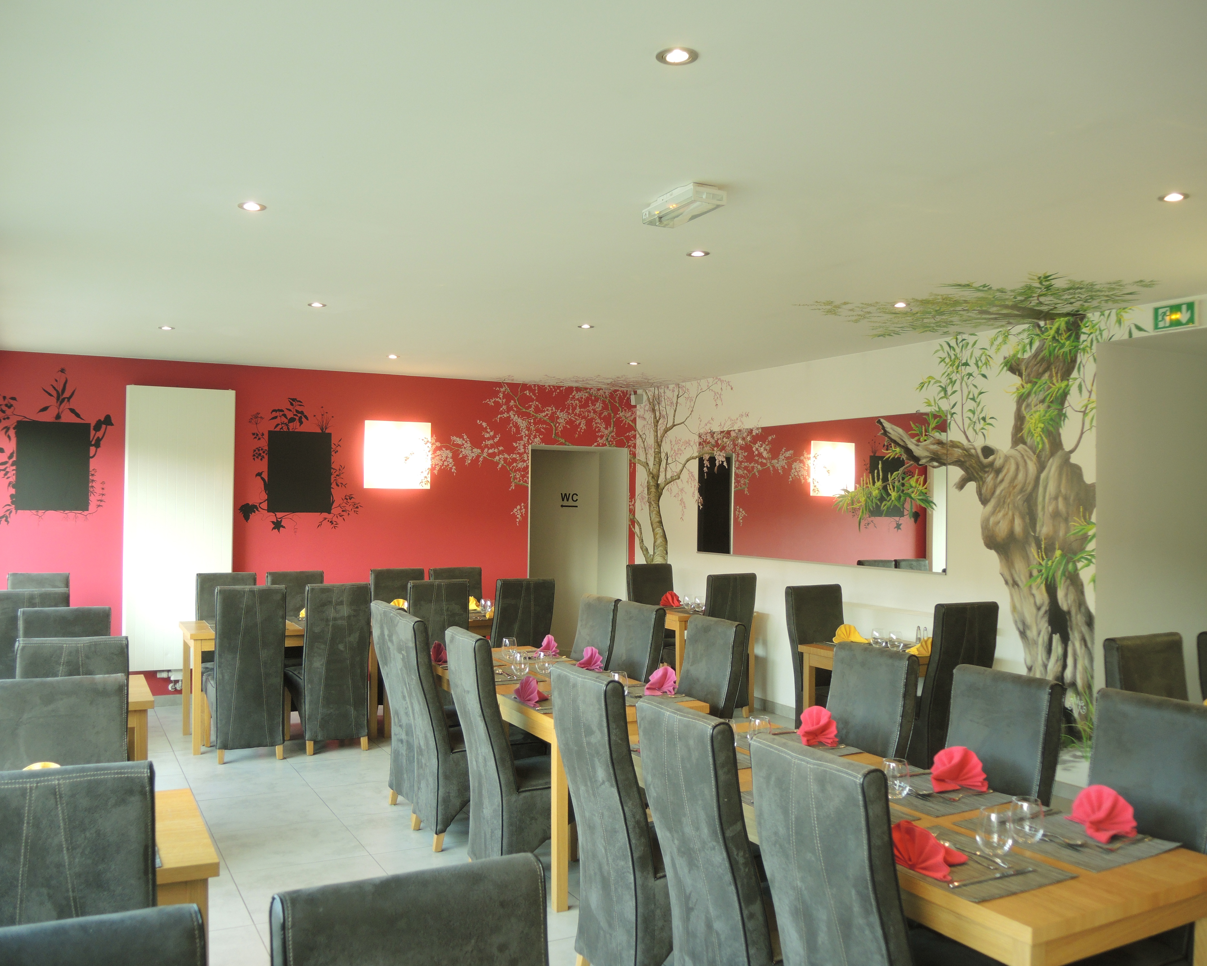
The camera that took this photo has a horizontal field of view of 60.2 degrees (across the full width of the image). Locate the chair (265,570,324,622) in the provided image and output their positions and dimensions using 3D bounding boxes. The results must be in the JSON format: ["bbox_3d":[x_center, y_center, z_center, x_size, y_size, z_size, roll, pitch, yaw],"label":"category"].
[{"bbox_3d":[-2.142,1.174,7.333,0.450,1.070,0.600,1,-1,-23],"label":"chair"}]

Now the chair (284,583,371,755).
[{"bbox_3d":[-1.772,1.171,6.805,0.450,1.070,0.600,1,-1,-25],"label":"chair"}]

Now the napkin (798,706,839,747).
[{"bbox_3d":[0.785,0.885,3.819,0.090,0.120,0.165,1,-1,-28],"label":"napkin"}]

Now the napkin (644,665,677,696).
[{"bbox_3d":[0.244,0.887,4.705,0.140,0.120,0.200,1,-1,-28],"label":"napkin"}]

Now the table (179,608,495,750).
[{"bbox_3d":[-1.681,1.346,7.343,2.370,0.745,0.720,1,-1,-28],"label":"table"}]

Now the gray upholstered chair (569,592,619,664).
[{"bbox_3d":[-0.253,1.175,5.742,0.600,1.070,0.450,1,-1,-31],"label":"gray upholstered chair"}]

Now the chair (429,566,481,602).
[{"bbox_3d":[-1.032,1.194,7.821,0.420,1.070,0.580,1,-1,-28],"label":"chair"}]

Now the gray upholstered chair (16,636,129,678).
[{"bbox_3d":[-2.185,1.138,4.264,0.400,1.085,0.650,1,-1,-26],"label":"gray upholstered chair"}]

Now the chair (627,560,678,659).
[{"bbox_3d":[0.514,1.218,8.501,0.450,1.070,0.600,1,-1,-31],"label":"chair"}]

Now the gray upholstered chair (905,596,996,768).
[{"bbox_3d":[1.878,1.210,6.022,0.400,1.085,0.650,1,-1,-28],"label":"gray upholstered chair"}]

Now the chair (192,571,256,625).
[{"bbox_3d":[-2.565,1.175,7.178,0.420,1.070,0.580,1,-1,-22],"label":"chair"}]

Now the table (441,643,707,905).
[{"bbox_3d":[-0.303,1.329,5.138,0.728,0.745,1.895,1,-1,-28],"label":"table"}]

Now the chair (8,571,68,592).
[{"bbox_3d":[-3.749,1.160,6.876,0.400,1.085,0.650,1,-1,-26],"label":"chair"}]

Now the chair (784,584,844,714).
[{"bbox_3d":[1.495,1.204,6.543,0.450,1.070,0.600,1,-1,-27],"label":"chair"}]

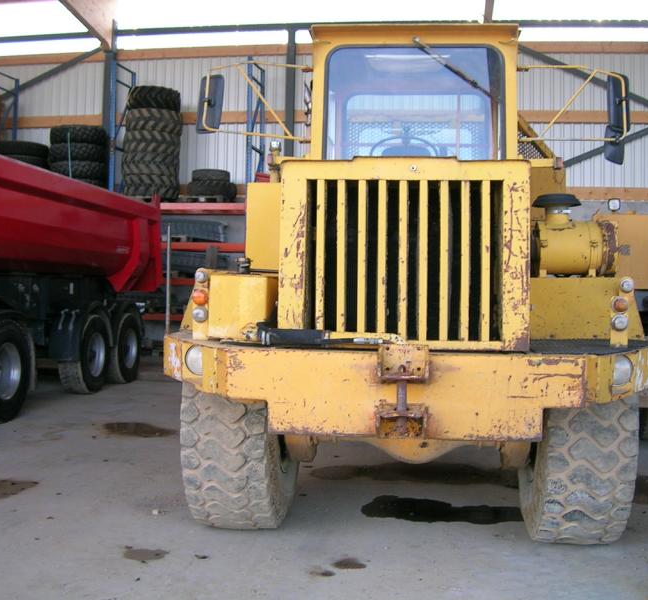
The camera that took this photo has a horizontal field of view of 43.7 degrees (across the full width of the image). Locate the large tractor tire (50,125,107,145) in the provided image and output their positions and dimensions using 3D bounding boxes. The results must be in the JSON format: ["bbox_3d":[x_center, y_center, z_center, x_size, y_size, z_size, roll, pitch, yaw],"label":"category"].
[{"bbox_3d":[-4.694,-3.075,15.500,1.050,0.345,1.050,1,1,9],"label":"large tractor tire"}]

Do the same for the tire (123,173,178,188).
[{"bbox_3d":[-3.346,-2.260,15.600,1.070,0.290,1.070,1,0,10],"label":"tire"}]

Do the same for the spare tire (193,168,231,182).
[{"bbox_3d":[-2.099,-2.280,15.100,0.705,0.217,0.705,1,1,9],"label":"spare tire"}]

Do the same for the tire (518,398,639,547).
[{"bbox_3d":[1.450,0.705,4.800,0.515,1.440,1.440,1,0,8],"label":"tire"}]

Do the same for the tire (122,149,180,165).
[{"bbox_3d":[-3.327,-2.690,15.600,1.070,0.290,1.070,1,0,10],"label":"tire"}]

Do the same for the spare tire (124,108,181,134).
[{"bbox_3d":[-3.288,-3.370,15.600,1.070,0.400,1.070,1,0,10],"label":"spare tire"}]

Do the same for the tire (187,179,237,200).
[{"bbox_3d":[-2.080,-2.018,15.100,0.880,0.280,0.880,1,1,9],"label":"tire"}]

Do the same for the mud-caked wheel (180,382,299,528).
[{"bbox_3d":[-0.495,0.680,5.050,0.520,1.470,1.480,1,1,3],"label":"mud-caked wheel"}]

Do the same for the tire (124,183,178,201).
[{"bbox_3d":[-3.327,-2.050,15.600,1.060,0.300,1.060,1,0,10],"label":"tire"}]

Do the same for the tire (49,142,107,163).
[{"bbox_3d":[-4.845,-2.820,15.900,1.090,0.330,1.090,1,0,10],"label":"tire"}]

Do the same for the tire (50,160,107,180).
[{"bbox_3d":[-4.699,-2.420,15.500,1.050,0.345,1.050,1,1,9],"label":"tire"}]

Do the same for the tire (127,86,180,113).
[{"bbox_3d":[-3.288,-3.780,15.600,1.050,0.400,1.050,1,0,10],"label":"tire"}]

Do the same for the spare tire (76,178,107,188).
[{"bbox_3d":[-4.835,-2.150,15.900,1.080,0.330,1.080,1,0,10],"label":"spare tire"}]

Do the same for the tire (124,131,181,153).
[{"bbox_3d":[-3.238,-2.904,15.300,1.065,0.410,1.065,1,1,9],"label":"tire"}]

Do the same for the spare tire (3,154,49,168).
[{"bbox_3d":[-5.877,-2.620,15.700,1.030,0.260,1.030,1,1,9],"label":"spare tire"}]

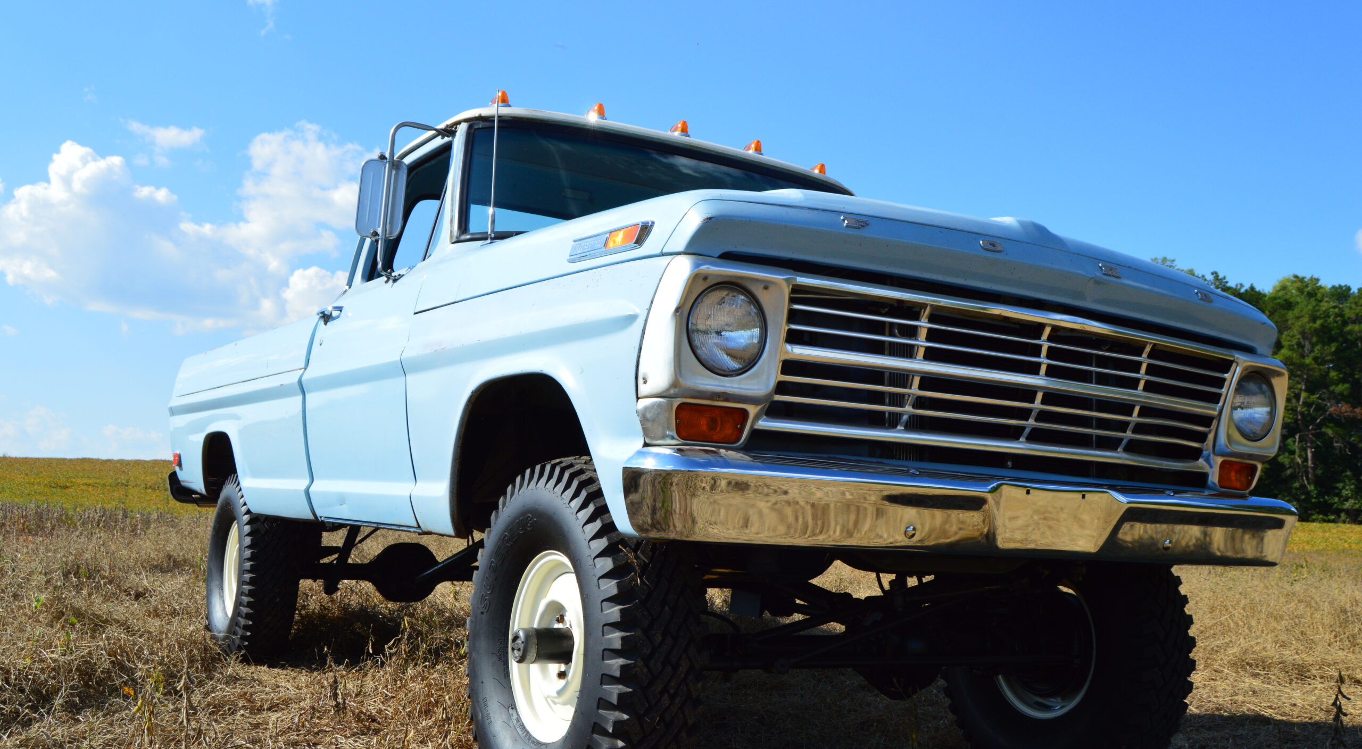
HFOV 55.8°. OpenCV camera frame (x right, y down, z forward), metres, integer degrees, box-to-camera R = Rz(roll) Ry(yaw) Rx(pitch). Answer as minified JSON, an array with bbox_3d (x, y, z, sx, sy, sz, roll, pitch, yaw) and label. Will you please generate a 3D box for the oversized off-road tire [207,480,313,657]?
[{"bbox_3d":[-1.971,0.891,5.885,0.250,0.830,0.830,7,-7,-31],"label":"oversized off-road tire"}]

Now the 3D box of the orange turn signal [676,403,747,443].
[{"bbox_3d":[0.059,0.102,2.631,0.180,0.085,0.045,7,-7,-31],"label":"orange turn signal"}]

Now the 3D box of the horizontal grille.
[{"bbox_3d":[0.822,0.030,3.017,1.480,0.330,0.140,7,-7,-31],"label":"horizontal grille"}]

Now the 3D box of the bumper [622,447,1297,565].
[{"bbox_3d":[0.792,0.336,3.006,2.000,0.190,0.240,7,-7,-31],"label":"bumper"}]

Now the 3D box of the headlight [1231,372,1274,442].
[{"bbox_3d":[1.538,0.085,3.476,0.190,0.190,0.080,7,-7,-31],"label":"headlight"}]

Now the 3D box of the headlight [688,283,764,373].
[{"bbox_3d":[0.088,-0.089,2.598,0.190,0.190,0.080,7,-7,-31],"label":"headlight"}]

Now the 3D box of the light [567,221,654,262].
[{"bbox_3d":[-0.170,-0.303,2.954,0.045,0.070,0.370,7,-7,-31],"label":"light"}]

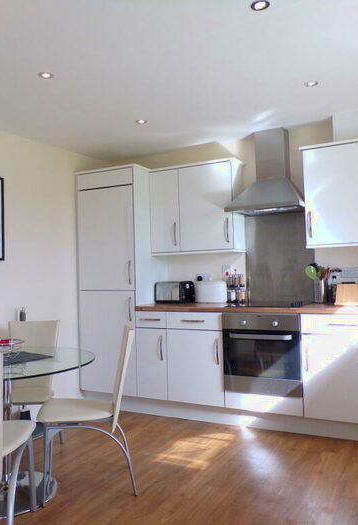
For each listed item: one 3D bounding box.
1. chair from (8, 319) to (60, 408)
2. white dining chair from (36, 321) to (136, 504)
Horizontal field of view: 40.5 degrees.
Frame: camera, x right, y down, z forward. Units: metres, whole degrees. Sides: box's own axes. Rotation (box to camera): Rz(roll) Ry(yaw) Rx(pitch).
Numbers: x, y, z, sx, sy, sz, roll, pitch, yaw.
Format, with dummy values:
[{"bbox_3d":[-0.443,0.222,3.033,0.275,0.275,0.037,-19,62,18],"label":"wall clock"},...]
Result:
[{"bbox_3d":[-0.992,0.828,3.131,0.430,0.870,0.510,-1,-2,-6],"label":"chair"},{"bbox_3d":[-0.512,0.804,2.712,0.520,0.870,0.440,-1,-2,-12],"label":"white dining chair"}]

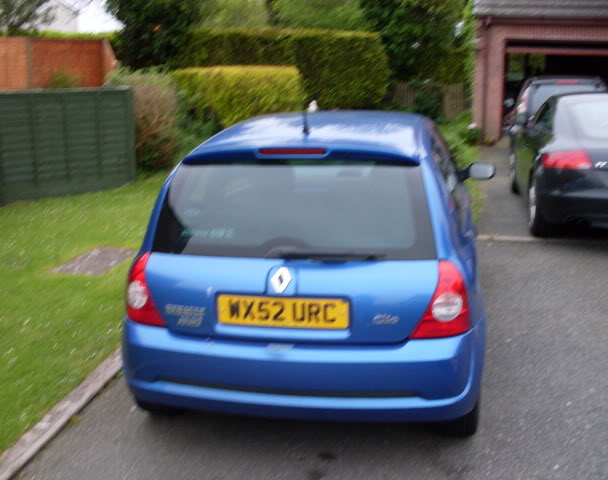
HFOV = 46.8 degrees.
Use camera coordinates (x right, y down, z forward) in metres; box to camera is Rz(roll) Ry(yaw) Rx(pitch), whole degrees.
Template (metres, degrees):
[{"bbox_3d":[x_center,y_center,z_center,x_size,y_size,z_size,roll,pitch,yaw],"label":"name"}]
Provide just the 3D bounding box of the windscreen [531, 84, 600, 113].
[{"bbox_3d":[4.296,-2.267,11.500,1.200,0.520,0.120,3,-11,13],"label":"windscreen"}]

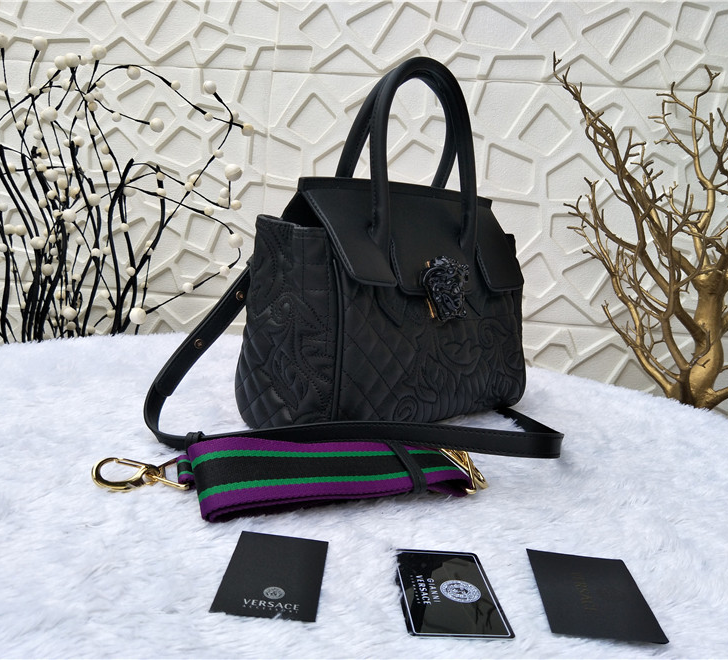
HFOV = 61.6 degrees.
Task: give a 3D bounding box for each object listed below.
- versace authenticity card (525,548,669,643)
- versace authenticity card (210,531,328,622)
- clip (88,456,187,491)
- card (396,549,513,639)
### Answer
[{"bbox_3d":[0.135,0.157,0.364,0.062,0.002,0.085,5,10,4],"label":"versace authenticity card"},{"bbox_3d":[-0.052,0.142,0.358,0.057,0.002,0.085,5,10,2],"label":"versace authenticity card"},{"bbox_3d":[-0.168,0.109,0.459,0.074,0.013,0.045,4,10,-6],"label":"clip"},{"bbox_3d":[0.048,0.151,0.355,0.055,0.002,0.086,4,10,-5],"label":"card"}]

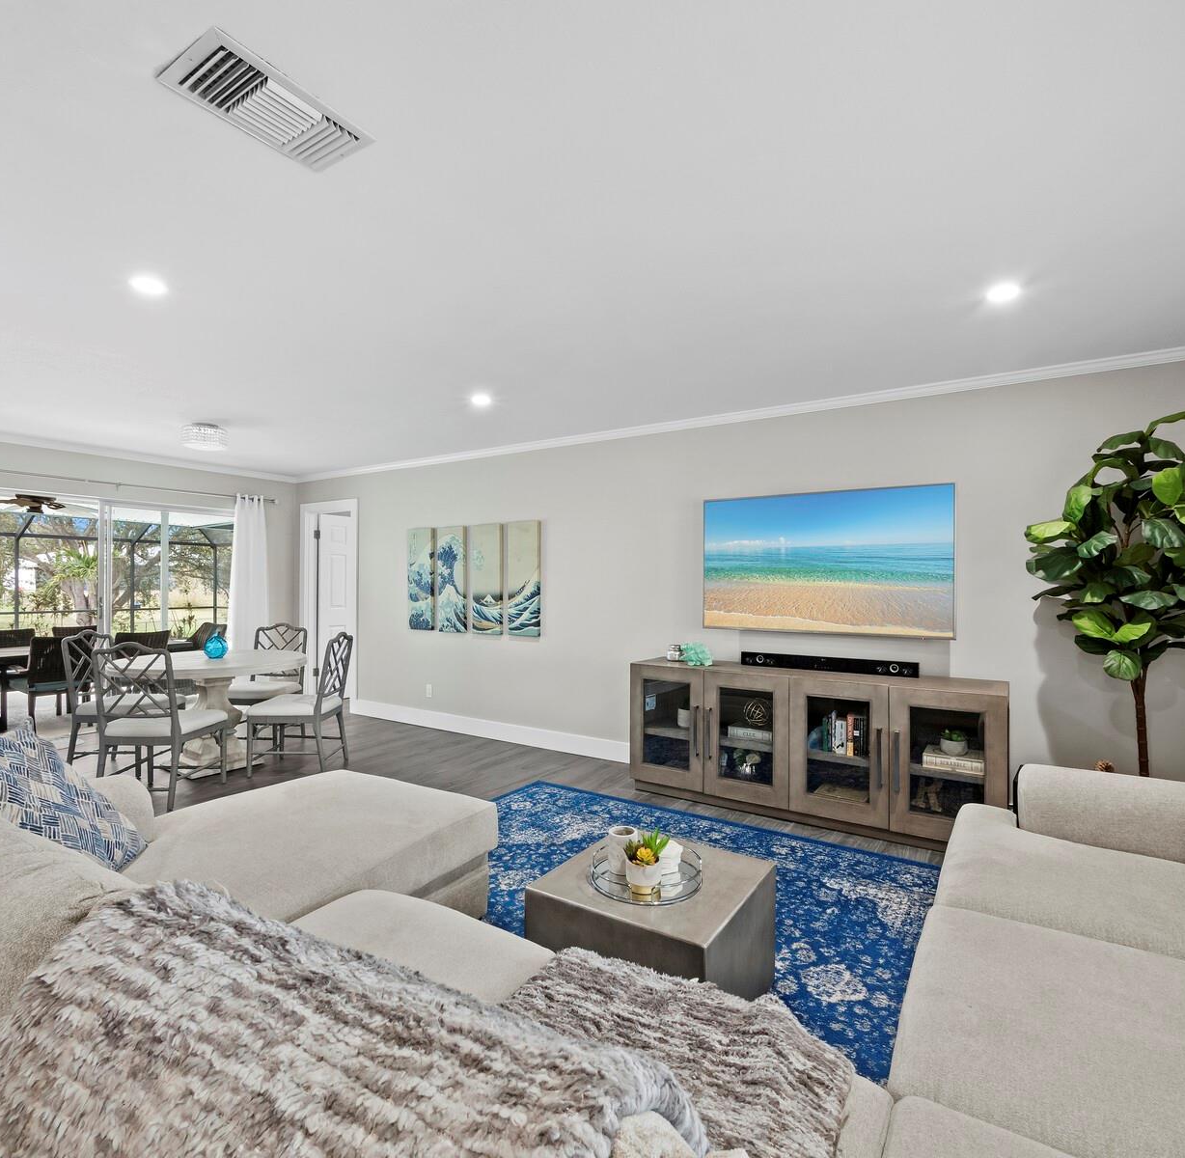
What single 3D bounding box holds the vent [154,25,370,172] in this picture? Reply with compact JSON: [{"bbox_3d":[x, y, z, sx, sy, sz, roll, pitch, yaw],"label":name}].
[{"bbox_3d":[-0.742,-1.091,1.455,0.237,0.022,0.386,0,0,33],"label":"vent"}]

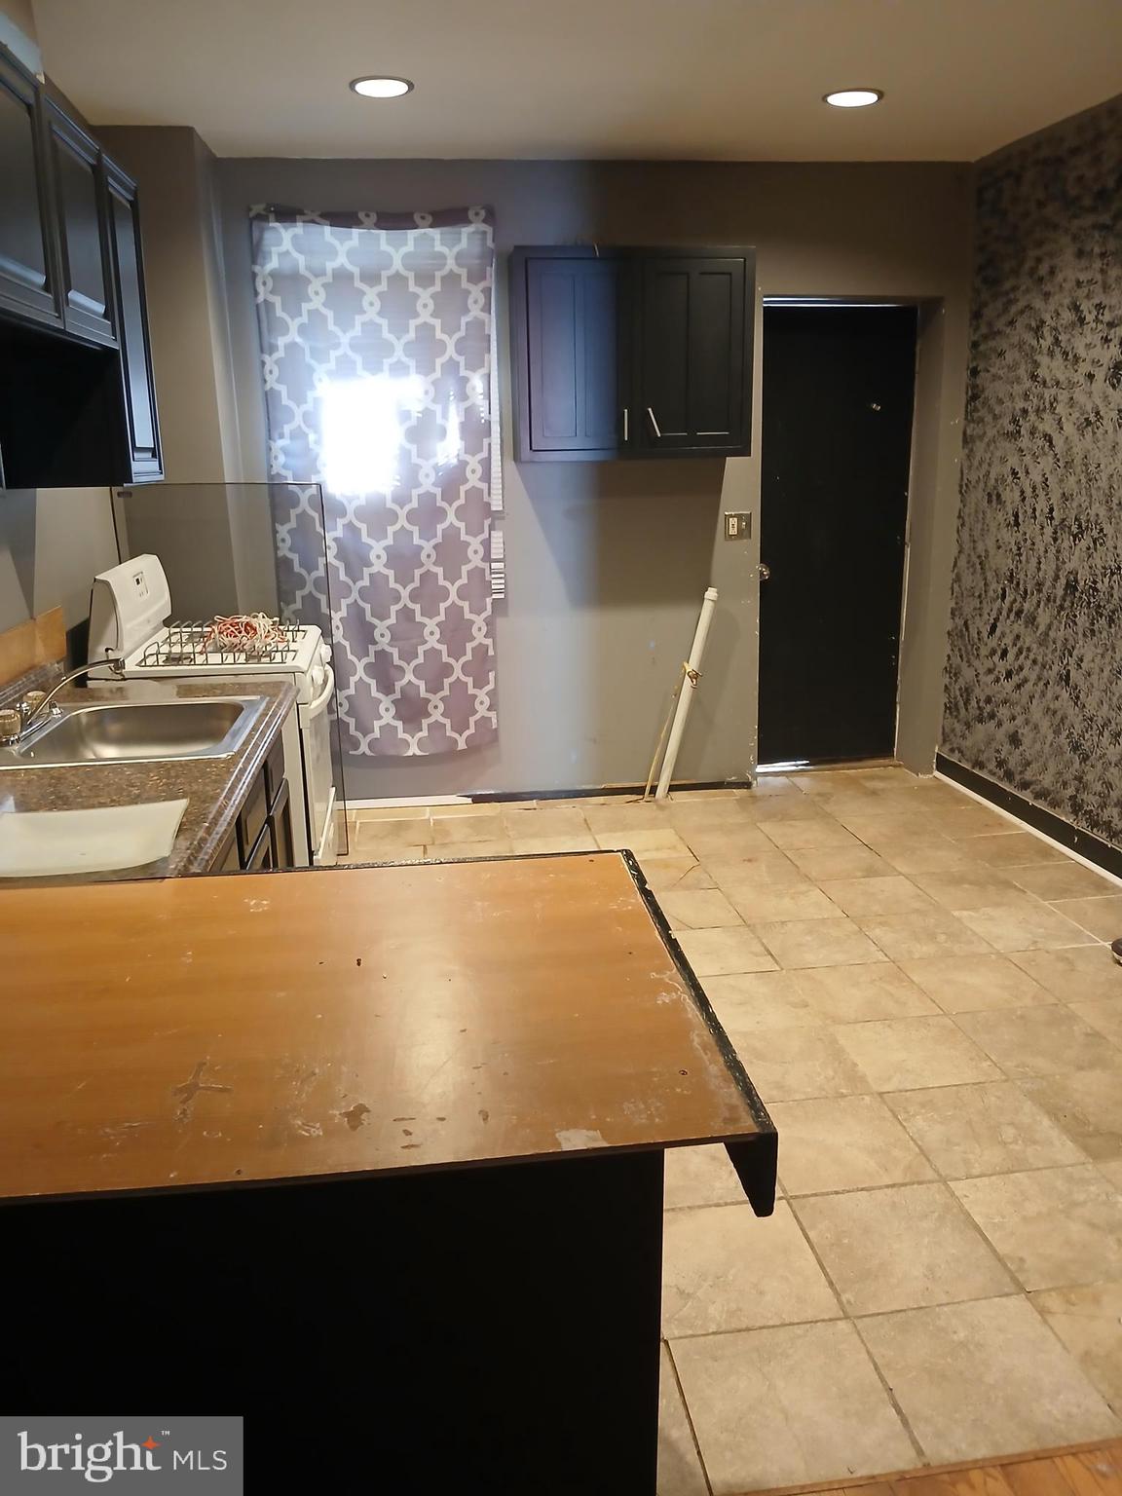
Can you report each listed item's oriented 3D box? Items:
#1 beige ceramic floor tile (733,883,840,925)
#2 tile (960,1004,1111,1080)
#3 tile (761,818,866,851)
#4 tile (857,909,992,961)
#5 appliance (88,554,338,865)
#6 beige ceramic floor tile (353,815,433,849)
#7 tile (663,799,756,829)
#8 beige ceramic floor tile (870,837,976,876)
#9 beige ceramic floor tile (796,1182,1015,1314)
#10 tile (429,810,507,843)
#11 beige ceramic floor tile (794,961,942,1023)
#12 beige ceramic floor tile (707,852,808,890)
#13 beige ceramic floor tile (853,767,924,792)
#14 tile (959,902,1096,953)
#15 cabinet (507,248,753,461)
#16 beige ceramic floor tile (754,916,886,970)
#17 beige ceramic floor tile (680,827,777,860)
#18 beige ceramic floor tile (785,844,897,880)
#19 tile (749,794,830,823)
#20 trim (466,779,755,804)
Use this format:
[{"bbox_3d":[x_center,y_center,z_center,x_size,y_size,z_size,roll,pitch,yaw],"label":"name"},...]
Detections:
[{"bbox_3d":[0.752,0.525,3.772,0.328,0.010,0.326,-3,15,-7],"label":"beige ceramic floor tile"},{"bbox_3d":[1.220,0.749,2.868,0.328,0.010,0.326,-3,15,-7],"label":"tile"},{"bbox_3d":[0.989,0.344,4.447,0.326,0.010,0.326,-3,15,-7],"label":"tile"},{"bbox_3d":[1.122,0.583,3.477,0.333,0.010,0.330,-3,15,-8],"label":"tile"},{"bbox_3d":[-1.010,0.015,3.485,0.640,1.160,0.755,-3,15,-8],"label":"appliance"},{"bbox_3d":[-0.677,0.350,4.572,0.308,0.010,0.326,-3,15,-7],"label":"beige ceramic floor tile"},{"bbox_3d":[0.616,0.280,4.728,0.326,0.010,0.326,-3,15,-7],"label":"tile"},{"bbox_3d":[1.365,0.407,4.167,0.326,0.010,0.326,-3,15,-7],"label":"beige ceramic floor tile"},{"bbox_3d":[0.644,0.946,2.139,0.326,0.010,0.326,-3,15,-7],"label":"beige ceramic floor tile"},{"bbox_3d":[-0.373,0.337,4.599,0.308,0.010,0.326,-3,15,-7],"label":"tile"},{"bbox_3d":[0.834,0.682,3.122,0.330,0.010,0.325,-3,15,-8],"label":"beige ceramic floor tile"},{"bbox_3d":[0.695,0.442,4.040,0.330,0.010,0.320,-3,15,-8],"label":"beige ceramic floor tile"},{"bbox_3d":[1.549,0.140,5.169,0.310,0.010,0.330,-3,15,-7],"label":"beige ceramic floor tile"},{"bbox_3d":[1.456,0.568,3.538,0.326,0.010,0.326,-3,15,-7],"label":"tile"},{"bbox_3d":[0.272,-1.525,4.408,0.908,0.764,0.315,-3,15,-6],"label":"cabinet"},{"bbox_3d":[0.792,0.605,3.453,0.326,0.010,0.326,-3,15,-7],"label":"beige ceramic floor tile"},{"bbox_3d":[0.659,0.363,4.405,0.326,0.010,0.326,-3,15,-7],"label":"beige ceramic floor tile"},{"bbox_3d":[1.024,0.423,4.090,0.330,0.010,0.322,-3,15,-8],"label":"beige ceramic floor tile"},{"bbox_3d":[0.931,0.259,4.719,0.320,0.010,0.330,-3,15,-8],"label":"tile"},{"bbox_3d":[0.228,0.194,5.000,1.281,0.037,0.018,-3,15,-6],"label":"trim"}]

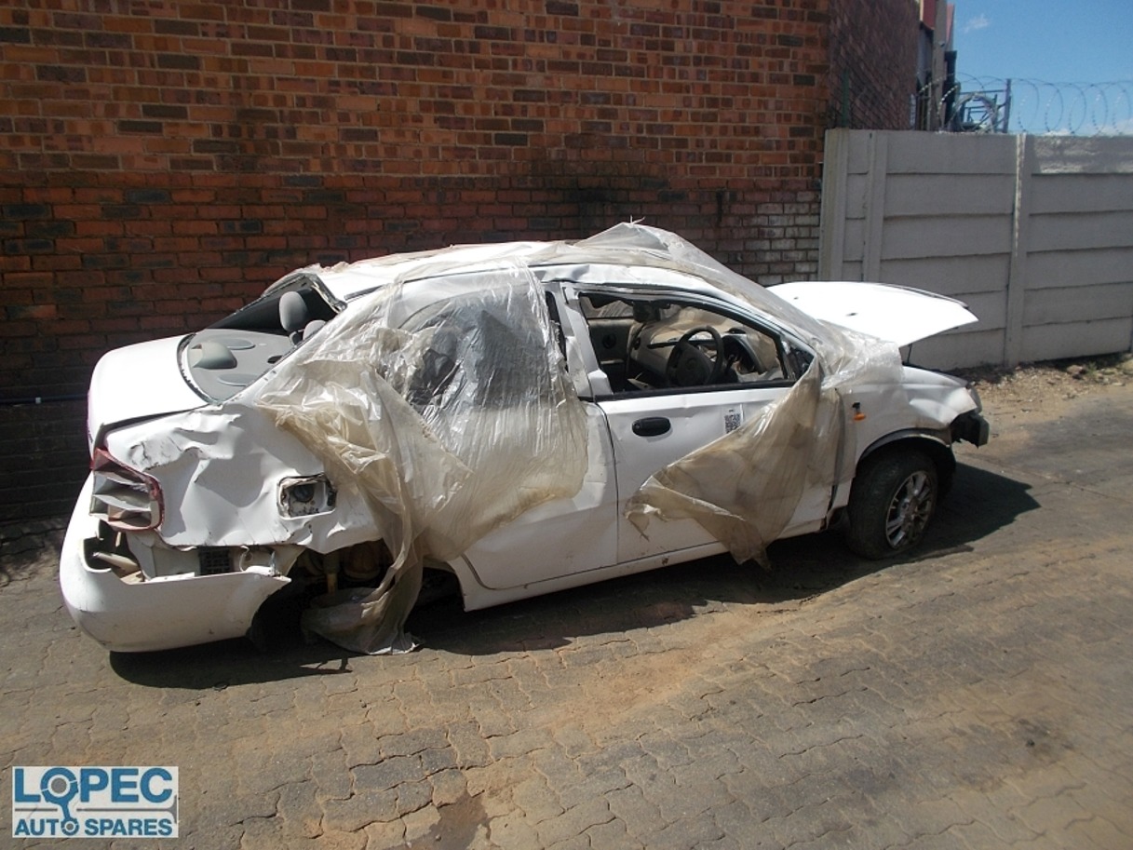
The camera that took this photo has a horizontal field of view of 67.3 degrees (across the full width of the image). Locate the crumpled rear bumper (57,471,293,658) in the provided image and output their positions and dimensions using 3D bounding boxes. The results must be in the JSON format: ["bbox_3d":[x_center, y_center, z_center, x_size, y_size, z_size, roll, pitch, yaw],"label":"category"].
[{"bbox_3d":[-1.560,0.340,3.449,0.720,0.490,1.630,-7,18,-21],"label":"crumpled rear bumper"}]

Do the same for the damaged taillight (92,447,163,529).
[{"bbox_3d":[-1.407,0.187,2.715,0.250,0.290,0.250,-7,18,-21],"label":"damaged taillight"}]

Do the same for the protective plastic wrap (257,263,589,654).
[{"bbox_3d":[-0.489,0.132,3.060,1.150,1.360,0.520,-7,18,-21],"label":"protective plastic wrap"}]

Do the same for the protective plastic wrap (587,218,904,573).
[{"bbox_3d":[0.765,-0.214,3.850,1.600,1.340,1.040,-7,18,-21],"label":"protective plastic wrap"}]

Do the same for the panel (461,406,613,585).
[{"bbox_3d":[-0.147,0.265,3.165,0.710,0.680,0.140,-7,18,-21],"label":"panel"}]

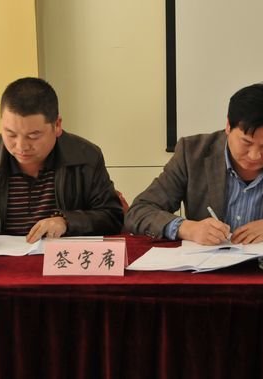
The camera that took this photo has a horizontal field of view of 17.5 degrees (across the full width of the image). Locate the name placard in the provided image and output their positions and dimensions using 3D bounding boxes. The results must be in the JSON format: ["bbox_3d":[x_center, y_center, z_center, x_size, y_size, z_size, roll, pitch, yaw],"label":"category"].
[{"bbox_3d":[-0.102,0.147,1.909,0.177,0.075,0.085,-1,7,0],"label":"name placard"}]

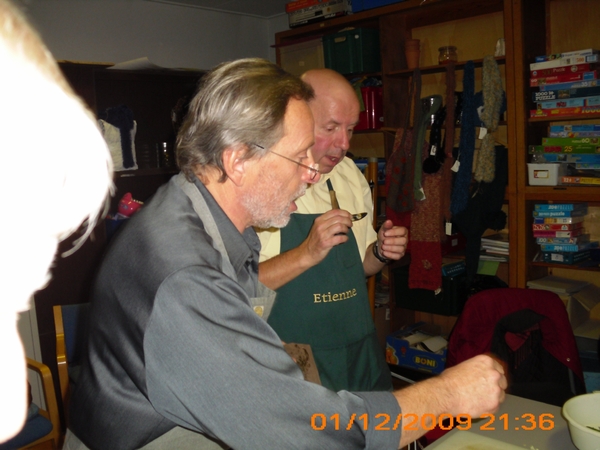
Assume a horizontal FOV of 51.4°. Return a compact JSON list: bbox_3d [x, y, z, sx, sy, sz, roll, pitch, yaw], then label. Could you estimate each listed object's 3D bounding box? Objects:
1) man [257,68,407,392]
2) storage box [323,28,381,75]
[{"bbox_3d":[0.048,0.465,1.540,0.510,1.660,0.450,-8,8,-32],"label":"man"},{"bbox_3d":[0.372,-1.021,3.767,0.288,0.242,0.350,4,10,44],"label":"storage box"}]

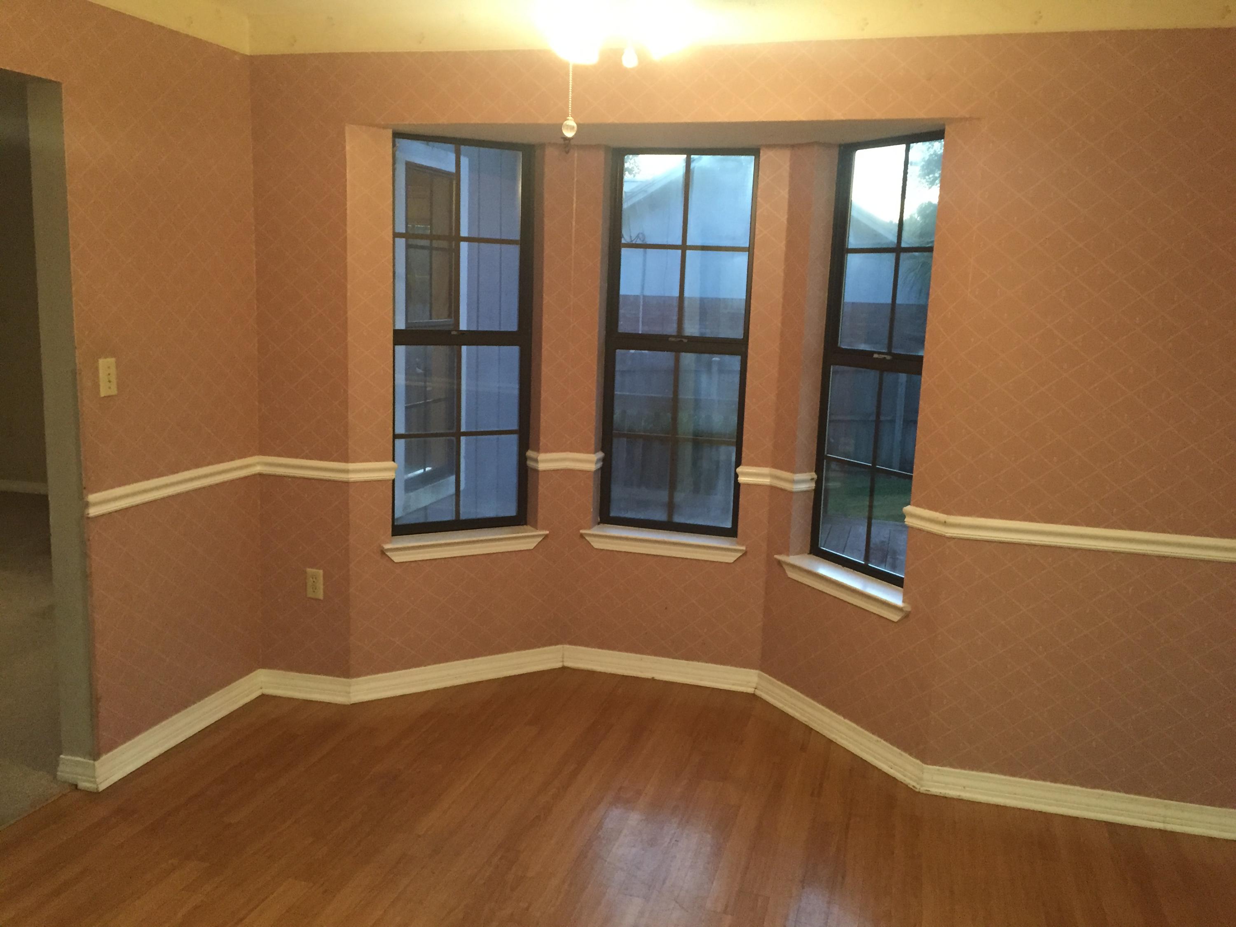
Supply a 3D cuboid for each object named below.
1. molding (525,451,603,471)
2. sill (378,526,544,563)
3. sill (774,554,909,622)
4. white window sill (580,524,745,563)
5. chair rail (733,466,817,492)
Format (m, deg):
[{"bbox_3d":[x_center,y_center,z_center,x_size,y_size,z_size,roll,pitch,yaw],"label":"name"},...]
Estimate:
[{"bbox_3d":[-0.208,-0.013,4.204,0.333,0.070,0.121,1,9,-8],"label":"molding"},{"bbox_3d":[-0.610,0.323,4.067,0.693,0.075,0.135,-4,11,-31],"label":"sill"},{"bbox_3d":[0.829,0.439,3.671,0.135,0.075,0.720,-3,11,-28],"label":"sill"},{"bbox_3d":[0.189,0.331,4.195,0.677,0.075,0.135,5,10,15],"label":"white window sill"},{"bbox_3d":[0.588,0.052,3.986,0.356,0.070,0.122,9,12,38],"label":"chair rail"}]

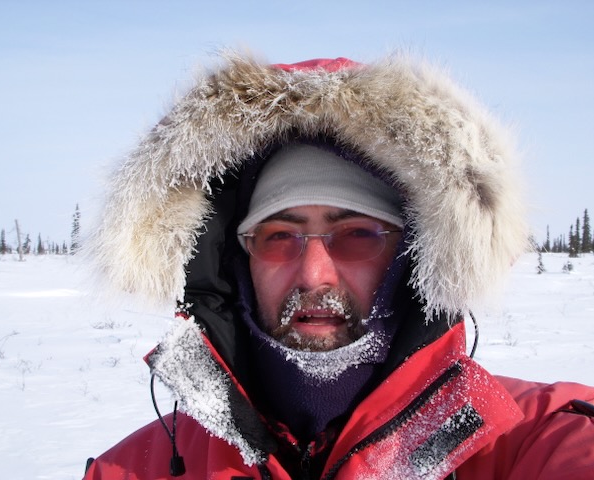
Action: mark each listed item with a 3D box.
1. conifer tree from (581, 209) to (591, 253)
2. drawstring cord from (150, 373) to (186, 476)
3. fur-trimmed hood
[{"bbox_3d":[41.204,-1.309,100.000,1.400,6.250,1.400,0,-1,0],"label":"conifer tree"},{"bbox_3d":[-0.116,0.165,0.630,0.033,0.094,0.025,0,-1,0],"label":"drawstring cord"},{"bbox_3d":[0.012,-0.050,0.685,0.385,0.275,0.270,0,-1,-3],"label":"fur-trimmed hood"}]

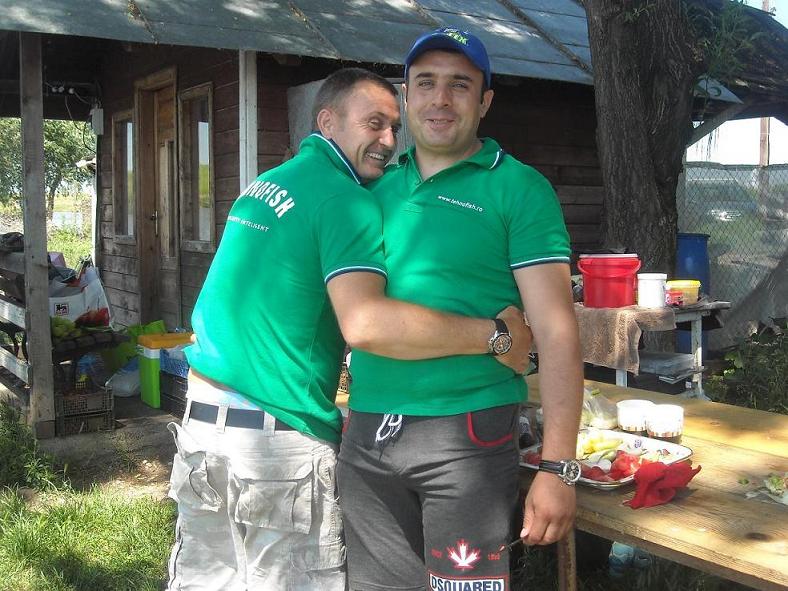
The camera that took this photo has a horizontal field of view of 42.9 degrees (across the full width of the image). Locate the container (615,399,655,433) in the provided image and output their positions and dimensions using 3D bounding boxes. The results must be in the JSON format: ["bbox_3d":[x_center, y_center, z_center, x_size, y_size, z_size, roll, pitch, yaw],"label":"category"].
[{"bbox_3d":[0.731,0.368,3.023,0.112,0.090,0.112,1,5,14],"label":"container"}]

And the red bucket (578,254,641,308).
[{"bbox_3d":[0.992,-0.071,4.598,0.285,0.235,0.270,1,5,12],"label":"red bucket"}]

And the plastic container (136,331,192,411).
[{"bbox_3d":[-1.308,0.440,6.005,0.360,0.395,0.290,-3,5,-30],"label":"plastic container"}]

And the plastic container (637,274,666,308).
[{"bbox_3d":[1.171,-0.025,4.526,0.134,0.155,0.134,1,5,14],"label":"plastic container"}]

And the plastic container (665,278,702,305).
[{"bbox_3d":[1.367,-0.017,4.736,0.162,0.106,0.162,1,5,16],"label":"plastic container"}]

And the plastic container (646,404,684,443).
[{"bbox_3d":[0.800,0.374,2.944,0.110,0.090,0.110,1,5,15],"label":"plastic container"}]

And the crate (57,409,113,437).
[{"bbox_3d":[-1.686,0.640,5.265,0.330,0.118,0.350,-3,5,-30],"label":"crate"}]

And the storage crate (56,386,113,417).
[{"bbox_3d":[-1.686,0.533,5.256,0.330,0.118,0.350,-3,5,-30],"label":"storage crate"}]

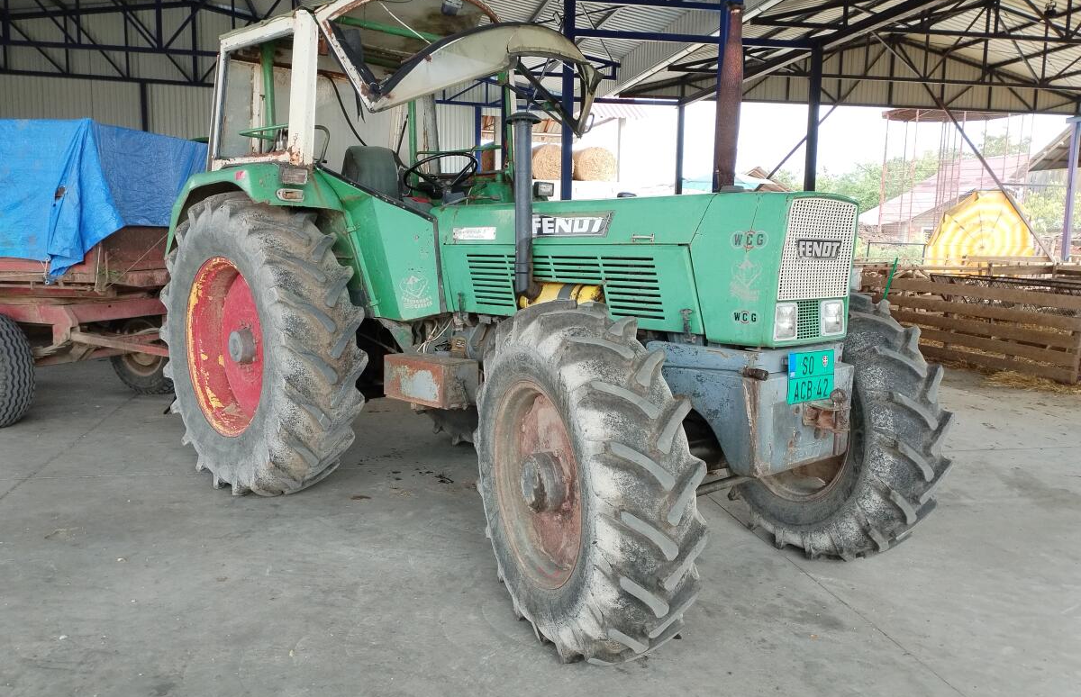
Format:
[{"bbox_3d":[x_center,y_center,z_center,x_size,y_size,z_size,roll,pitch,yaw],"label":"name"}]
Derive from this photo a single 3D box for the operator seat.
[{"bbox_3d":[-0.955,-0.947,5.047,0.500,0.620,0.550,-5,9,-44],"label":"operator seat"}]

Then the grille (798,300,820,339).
[{"bbox_3d":[1.016,-0.109,3.073,0.165,0.145,0.030,-5,13,-44],"label":"grille"}]

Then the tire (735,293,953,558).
[{"bbox_3d":[1.317,0.343,3.824,0.380,1.220,1.250,-2,7,-25],"label":"tire"}]

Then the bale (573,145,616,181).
[{"bbox_3d":[1.711,-6.171,27.707,1.380,1.280,1.200,-2,7,-22],"label":"bale"}]

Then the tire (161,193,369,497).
[{"bbox_3d":[-1.661,-0.045,4.713,0.470,1.690,1.730,-5,9,-44],"label":"tire"}]

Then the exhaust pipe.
[{"bbox_3d":[-0.080,-0.646,3.670,0.140,0.832,0.140,1,6,0],"label":"exhaust pipe"}]

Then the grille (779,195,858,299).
[{"bbox_3d":[1.037,-0.373,3.025,0.540,0.376,0.050,-5,13,-44],"label":"grille"}]

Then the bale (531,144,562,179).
[{"bbox_3d":[0.219,-6.064,26.907,1.380,1.280,1.200,-2,7,-22],"label":"bale"}]

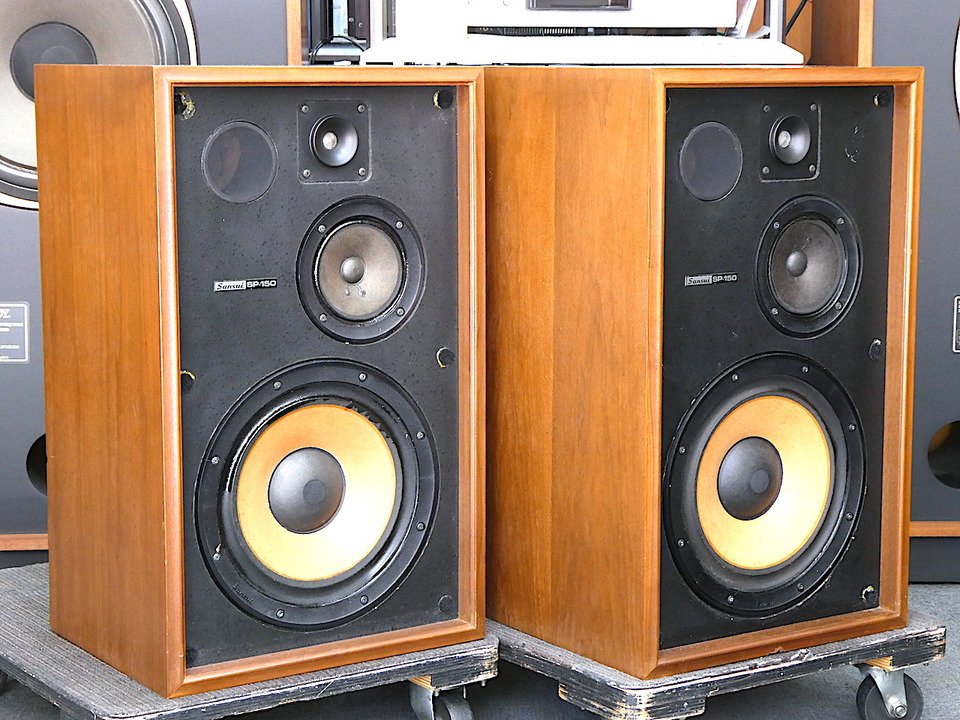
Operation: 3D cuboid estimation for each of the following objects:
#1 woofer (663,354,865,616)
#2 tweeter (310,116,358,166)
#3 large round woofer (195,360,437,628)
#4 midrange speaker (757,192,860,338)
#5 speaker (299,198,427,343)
[{"bbox_3d":[0.292,0.133,2.152,0.291,0.291,0.084,-5,10,-33],"label":"woofer"},{"bbox_3d":[-0.158,-0.229,2.024,0.055,0.055,0.032,-6,10,-33],"label":"tweeter"},{"bbox_3d":[-0.192,0.139,2.093,0.290,0.290,0.084,-6,10,-33],"label":"large round woofer"},{"bbox_3d":[0.346,-0.104,2.136,0.153,0.153,0.055,-5,10,-33],"label":"midrange speaker"},{"bbox_3d":[-0.138,-0.099,2.077,0.155,0.155,0.055,-6,10,-33],"label":"speaker"}]

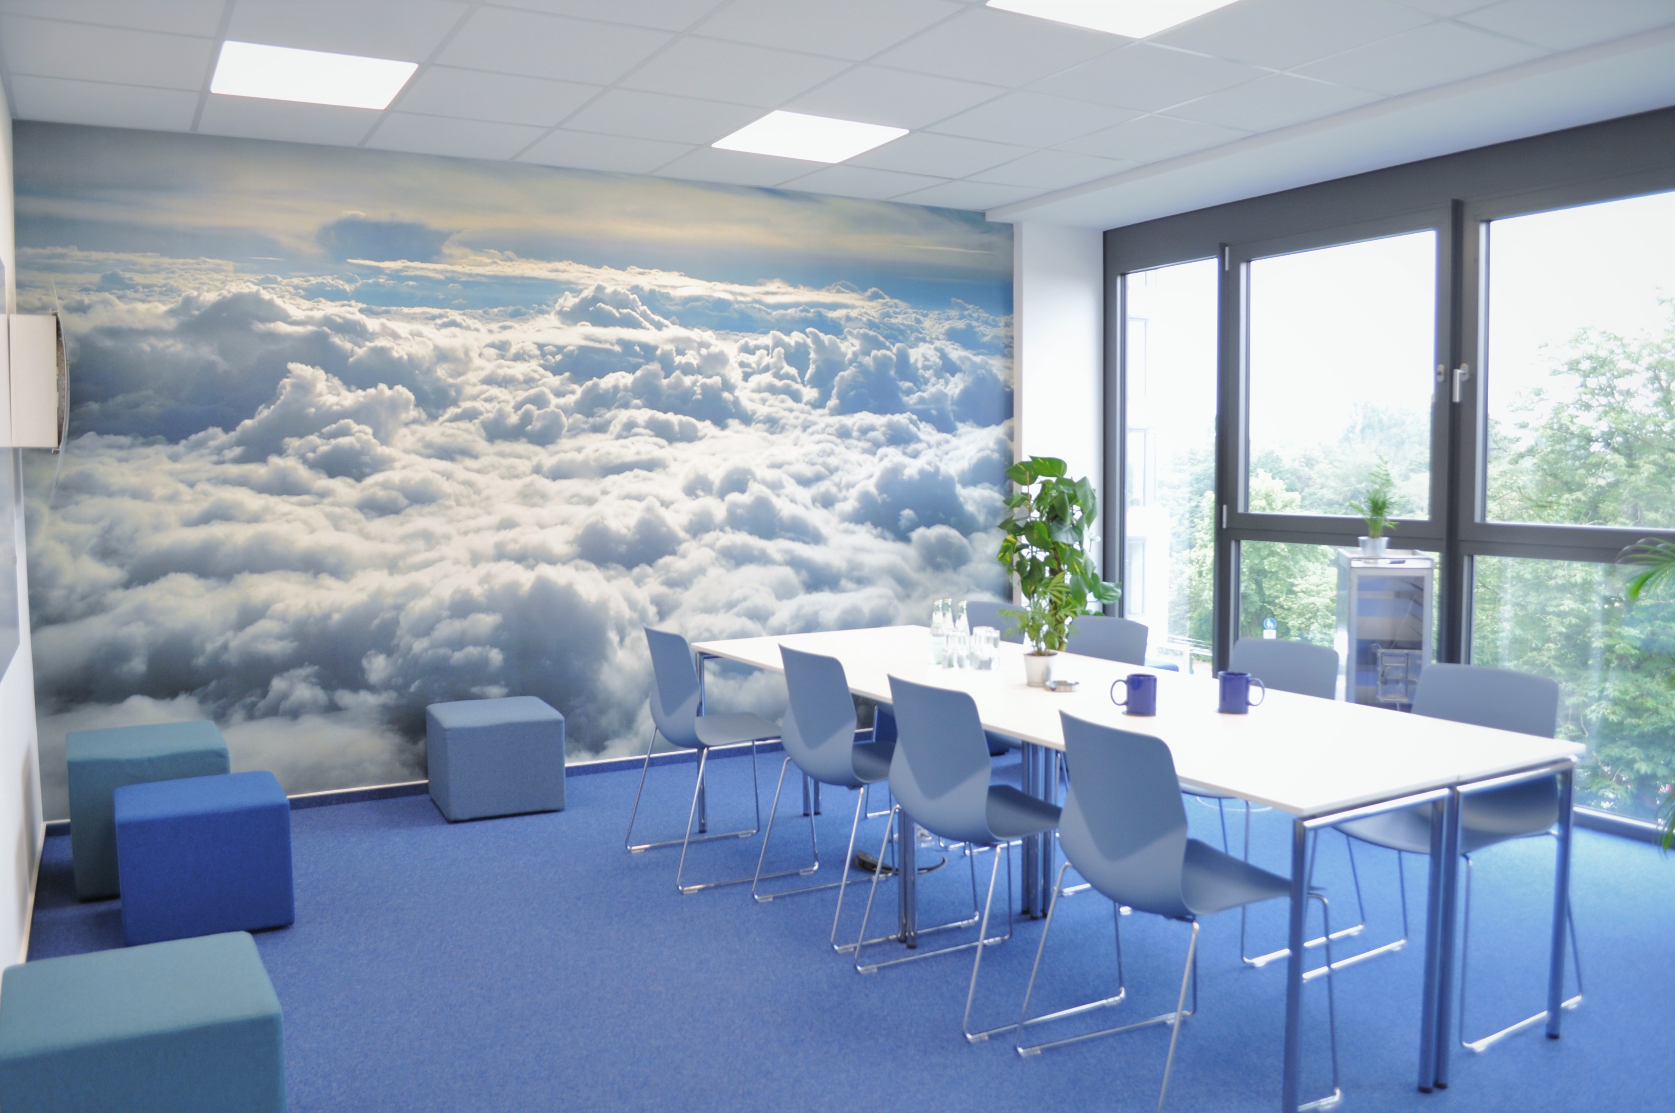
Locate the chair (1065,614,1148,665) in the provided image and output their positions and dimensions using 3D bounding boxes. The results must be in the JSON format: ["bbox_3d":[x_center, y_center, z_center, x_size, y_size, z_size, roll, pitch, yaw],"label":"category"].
[{"bbox_3d":[0.795,0.666,4.391,0.542,0.837,0.492,-3,5,-29],"label":"chair"}]

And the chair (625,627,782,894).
[{"bbox_3d":[-0.404,0.670,4.416,0.542,0.837,0.492,-2,5,-24],"label":"chair"}]

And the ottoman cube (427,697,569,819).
[{"bbox_3d":[-1.419,0.838,5.212,0.463,0.389,0.474,-3,5,-27],"label":"ottoman cube"}]

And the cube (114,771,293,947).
[{"bbox_3d":[-2.007,0.942,3.976,0.466,0.384,0.449,-3,5,-30],"label":"cube"}]

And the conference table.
[{"bbox_3d":[0.622,0.757,3.932,1.068,0.730,2.750,-3,5,-33],"label":"conference table"}]

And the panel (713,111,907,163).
[{"bbox_3d":[-0.106,-1.666,4.998,0.610,0.040,0.610,-3,5,-29],"label":"panel"}]

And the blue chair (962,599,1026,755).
[{"bbox_3d":[0.458,0.629,4.873,0.542,0.837,0.492,-3,5,-29],"label":"blue chair"}]

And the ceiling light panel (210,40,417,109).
[{"bbox_3d":[-1.719,-1.586,4.101,0.610,0.040,0.610,-3,5,-29],"label":"ceiling light panel"}]

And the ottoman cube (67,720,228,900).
[{"bbox_3d":[-2.414,0.870,4.407,0.473,0.463,0.489,-3,5,-32],"label":"ottoman cube"}]

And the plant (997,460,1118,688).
[{"bbox_3d":[0.685,0.034,3.922,0.374,0.714,0.374,1,5,10],"label":"plant"}]

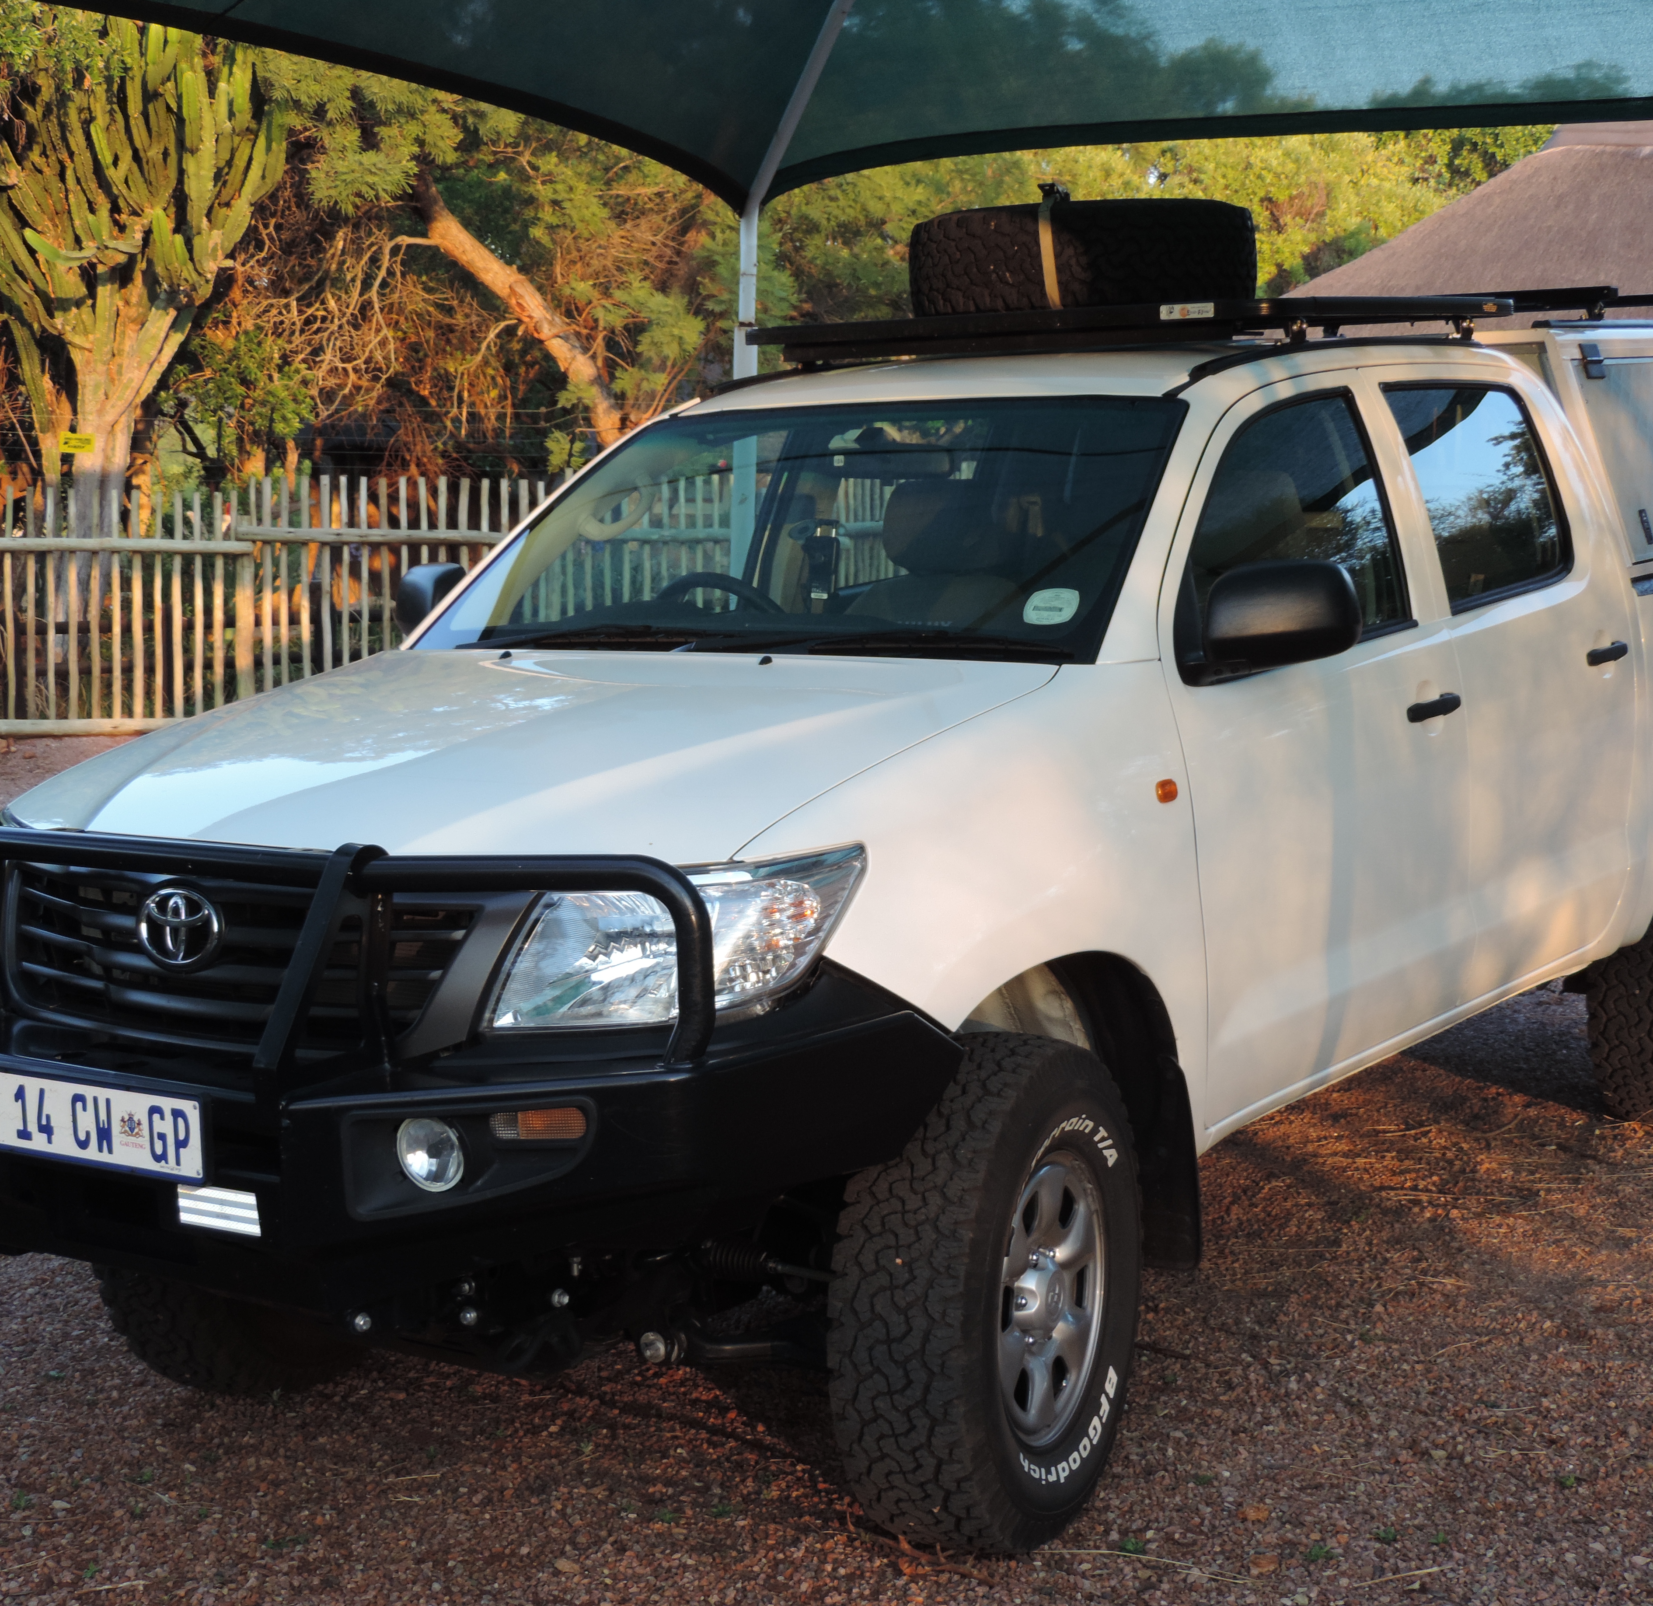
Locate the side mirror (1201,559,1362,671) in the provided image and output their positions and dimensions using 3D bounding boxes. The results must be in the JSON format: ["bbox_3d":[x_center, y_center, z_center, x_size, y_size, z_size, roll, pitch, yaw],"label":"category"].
[{"bbox_3d":[0.751,-0.310,4.777,0.250,0.185,0.130,3,8,35],"label":"side mirror"}]

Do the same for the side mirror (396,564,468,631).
[{"bbox_3d":[-0.741,-0.386,5.823,0.250,0.185,0.130,3,8,35],"label":"side mirror"}]

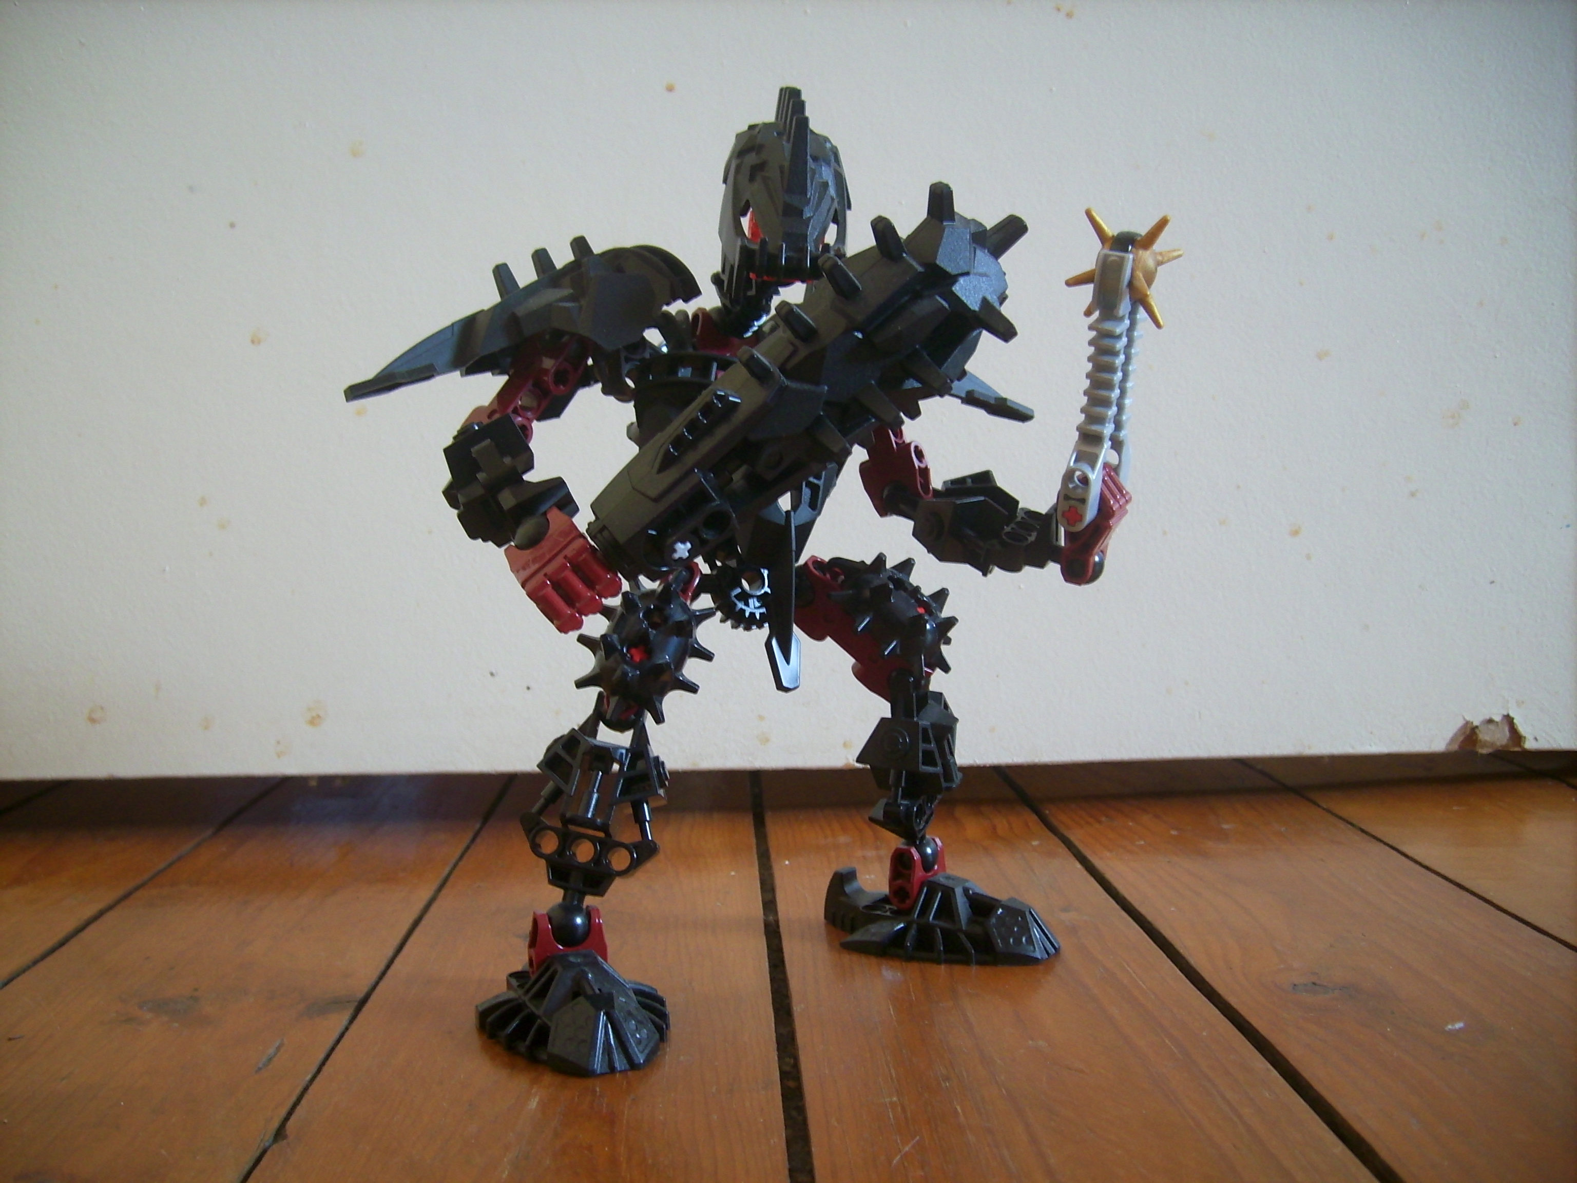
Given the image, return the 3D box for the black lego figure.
[{"bbox_3d":[0.004,-0.009,0.301,0.172,0.195,0.107,-3,5,-22],"label":"black lego figure"}]

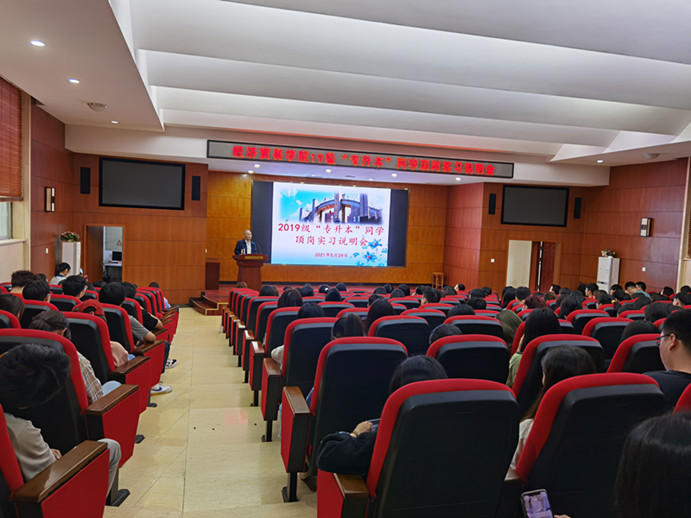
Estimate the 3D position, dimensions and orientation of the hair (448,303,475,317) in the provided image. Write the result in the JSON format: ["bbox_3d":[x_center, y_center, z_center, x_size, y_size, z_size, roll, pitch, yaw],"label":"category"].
[{"bbox_3d":[0.892,0.446,4.170,0.180,0.190,0.195,1,4,-15],"label":"hair"}]

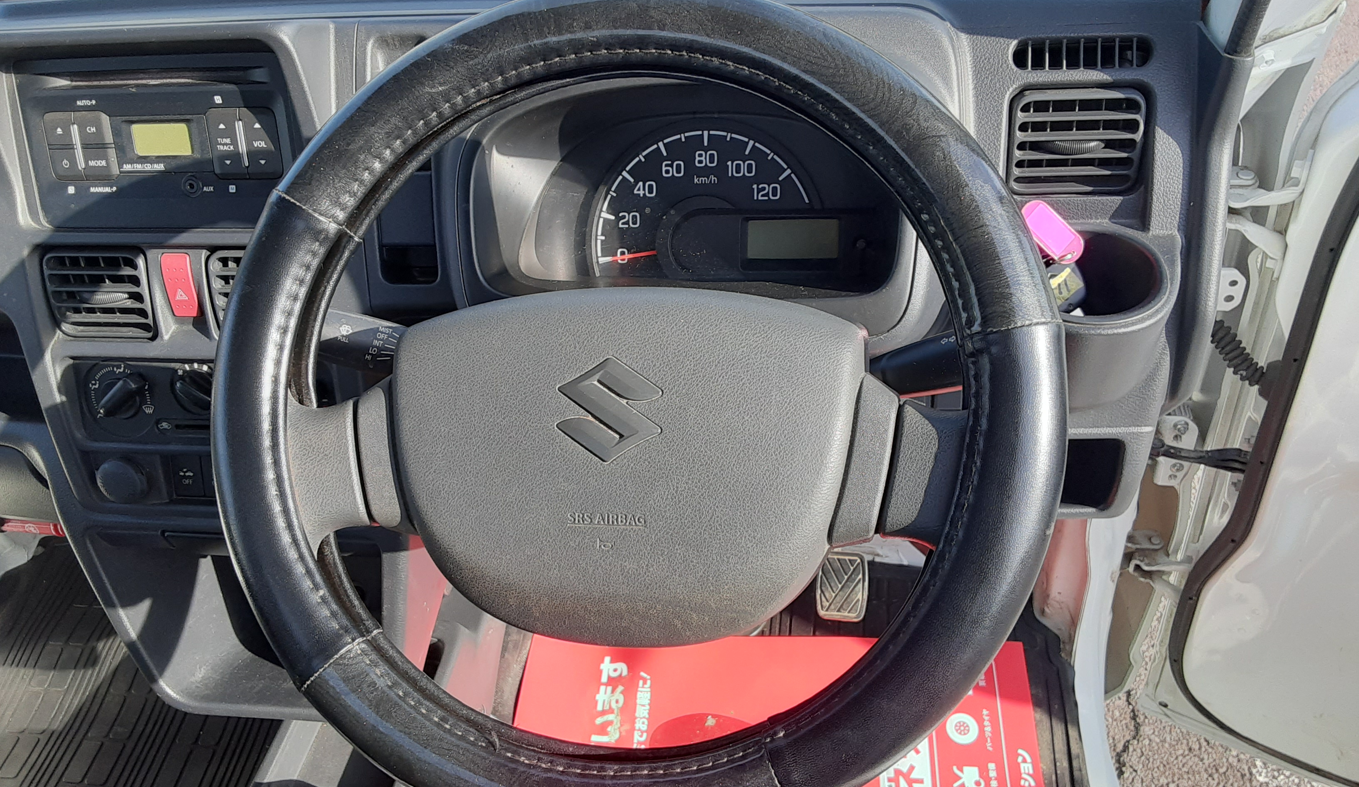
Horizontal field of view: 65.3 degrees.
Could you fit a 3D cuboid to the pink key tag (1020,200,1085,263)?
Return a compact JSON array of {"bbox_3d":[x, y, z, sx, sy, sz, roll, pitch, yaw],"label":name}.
[{"bbox_3d":[0.213,-0.092,0.605,0.019,0.004,0.045,-43,69,1],"label":"pink key tag"}]

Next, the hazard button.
[{"bbox_3d":[-0.331,-0.074,0.713,0.019,0.044,0.014,2,21,10],"label":"hazard button"}]

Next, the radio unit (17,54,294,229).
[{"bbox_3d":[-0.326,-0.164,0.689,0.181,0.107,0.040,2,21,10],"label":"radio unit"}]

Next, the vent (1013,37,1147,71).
[{"bbox_3d":[0.246,-0.211,0.657,0.081,0.019,0.020,0,19,6],"label":"vent"}]

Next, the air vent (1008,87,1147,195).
[{"bbox_3d":[0.234,-0.152,0.636,0.076,0.060,0.030,0,21,6],"label":"air vent"}]

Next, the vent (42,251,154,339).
[{"bbox_3d":[-0.386,-0.070,0.726,0.073,0.060,0.030,2,21,10],"label":"vent"}]

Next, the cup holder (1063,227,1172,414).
[{"bbox_3d":[0.230,-0.044,0.623,0.088,0.066,0.096,1,41,7],"label":"cup holder"}]

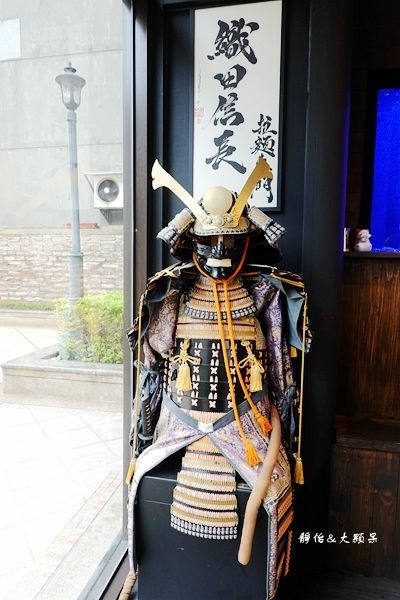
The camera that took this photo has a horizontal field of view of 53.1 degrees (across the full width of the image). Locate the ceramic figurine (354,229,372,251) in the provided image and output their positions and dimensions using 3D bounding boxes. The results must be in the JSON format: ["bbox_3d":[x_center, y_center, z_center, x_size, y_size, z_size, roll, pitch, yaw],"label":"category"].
[{"bbox_3d":[0.703,-0.256,1.720,0.072,0.097,0.068,3,6,18],"label":"ceramic figurine"}]

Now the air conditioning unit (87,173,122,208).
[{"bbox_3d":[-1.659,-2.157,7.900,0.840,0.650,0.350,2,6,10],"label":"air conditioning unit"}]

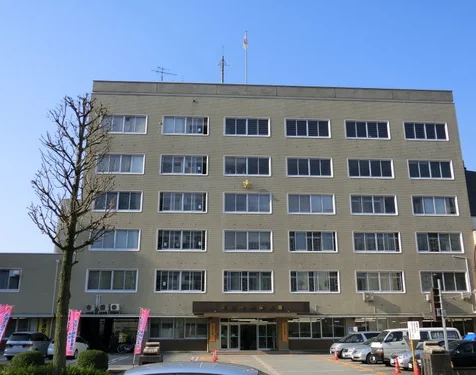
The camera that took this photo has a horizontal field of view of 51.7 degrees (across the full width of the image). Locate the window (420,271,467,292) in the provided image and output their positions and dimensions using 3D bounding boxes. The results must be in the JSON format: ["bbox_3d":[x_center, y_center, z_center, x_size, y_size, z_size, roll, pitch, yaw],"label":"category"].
[{"bbox_3d":[18.859,8.662,44.875,4.464,1.981,0.200,1,-17,-4],"label":"window"}]

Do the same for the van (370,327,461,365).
[{"bbox_3d":[10.504,9.403,29.145,4.700,1.980,1.690,1,-17,-3],"label":"van"}]

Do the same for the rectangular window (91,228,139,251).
[{"bbox_3d":[-11.051,4.699,44.075,4.464,1.972,0.200,1,-17,-4],"label":"rectangular window"}]

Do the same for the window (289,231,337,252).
[{"bbox_3d":[7.122,5.154,46.349,4.540,1.970,0.200,1,-17,-3],"label":"window"}]

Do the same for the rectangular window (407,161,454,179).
[{"bbox_3d":[19.384,-1.749,49.233,4.540,1.970,0.200,1,-17,-3],"label":"rectangular window"}]

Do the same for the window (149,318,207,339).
[{"bbox_3d":[-5.124,12.191,42.403,5.024,1.768,0.200,1,-17,-4],"label":"window"}]

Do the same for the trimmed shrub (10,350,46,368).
[{"bbox_3d":[-7.550,6.288,17.715,1.230,0.850,1.230,1,-17,-3],"label":"trimmed shrub"}]

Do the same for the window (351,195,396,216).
[{"bbox_3d":[13.468,1.756,48.539,4.680,2.060,0.150,1,-17,-3],"label":"window"}]

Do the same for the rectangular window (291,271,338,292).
[{"bbox_3d":[6.898,8.468,44.139,4.464,1.981,0.200,1,-17,-4],"label":"rectangular window"}]

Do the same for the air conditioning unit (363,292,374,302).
[{"bbox_3d":[11.350,9.540,42.517,0.850,0.720,0.360,1,-17,-3],"label":"air conditioning unit"}]

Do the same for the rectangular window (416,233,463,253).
[{"bbox_3d":[19.712,5.424,47.828,4.680,2.070,0.150,1,-17,-3],"label":"rectangular window"}]

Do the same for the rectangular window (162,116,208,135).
[{"bbox_3d":[-5.259,-6.256,49.766,4.680,2.090,0.150,1,-17,-3],"label":"rectangular window"}]

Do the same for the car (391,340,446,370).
[{"bbox_3d":[9.959,8.179,24.229,4.450,1.460,1.720,1,-17,-3],"label":"car"}]

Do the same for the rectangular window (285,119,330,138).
[{"bbox_3d":[6.719,-5.687,47.187,4.431,1.907,0.200,1,-17,-3],"label":"rectangular window"}]

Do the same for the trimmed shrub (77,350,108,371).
[{"bbox_3d":[-5.660,6.745,19.055,1.220,0.850,1.220,1,-17,-3],"label":"trimmed shrub"}]

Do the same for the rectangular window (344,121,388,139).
[{"bbox_3d":[13.239,-5.852,50.067,4.540,1.970,0.200,1,-17,-3],"label":"rectangular window"}]

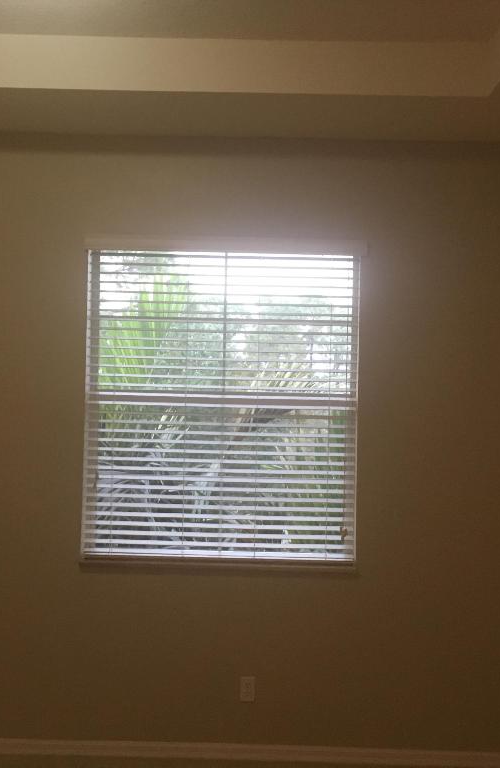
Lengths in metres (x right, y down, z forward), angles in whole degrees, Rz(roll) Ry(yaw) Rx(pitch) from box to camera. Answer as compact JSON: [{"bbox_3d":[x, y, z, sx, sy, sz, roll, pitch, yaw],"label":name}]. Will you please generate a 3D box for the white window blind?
[{"bbox_3d":[-0.138,0.099,4.060,1.285,1.485,0.065,1,-1,0],"label":"white window blind"}]

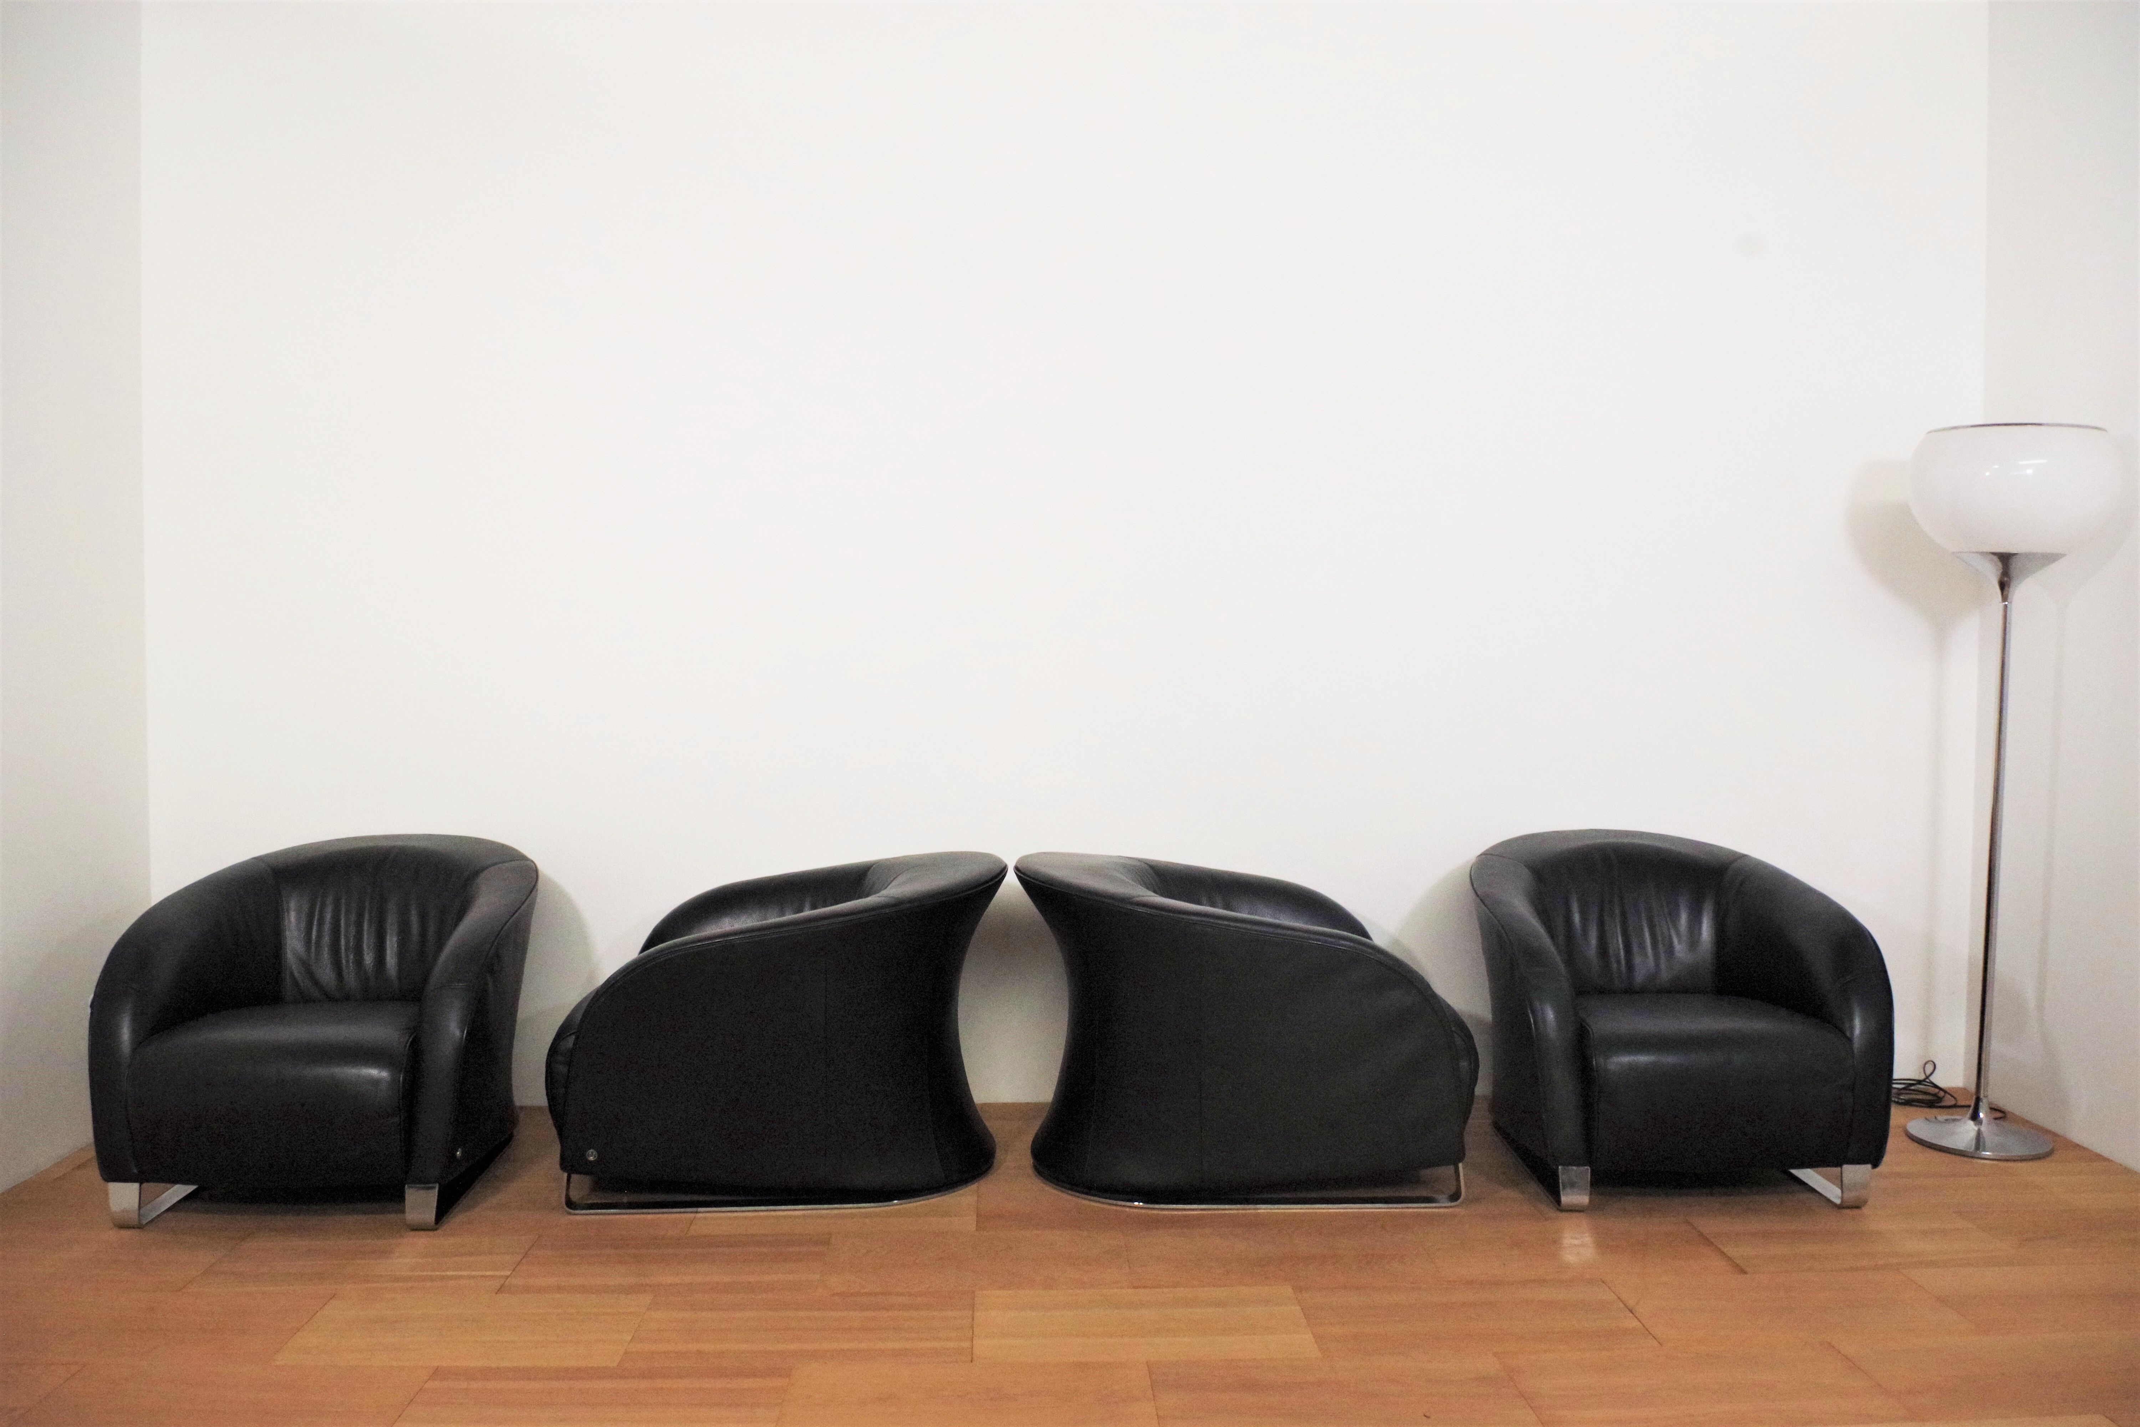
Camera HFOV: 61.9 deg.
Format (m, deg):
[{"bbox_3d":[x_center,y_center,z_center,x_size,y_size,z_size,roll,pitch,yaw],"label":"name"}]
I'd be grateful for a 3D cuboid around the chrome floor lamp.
[{"bbox_3d":[2.193,0.181,4.194,0.499,1.680,0.499,1,3,0],"label":"chrome floor lamp"}]

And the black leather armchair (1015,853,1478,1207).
[{"bbox_3d":[0.371,0.680,4.064,0.985,0.695,0.790,0,3,-3],"label":"black leather armchair"}]

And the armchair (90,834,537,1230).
[{"bbox_3d":[-1.647,0.681,4.042,0.790,0.695,0.985,0,3,-3],"label":"armchair"}]

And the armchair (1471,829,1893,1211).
[{"bbox_3d":[1.367,0.674,4.165,0.790,0.695,0.985,0,3,1],"label":"armchair"}]

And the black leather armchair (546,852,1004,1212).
[{"bbox_3d":[-0.634,0.679,4.071,0.985,0.695,0.790,0,3,-4],"label":"black leather armchair"}]

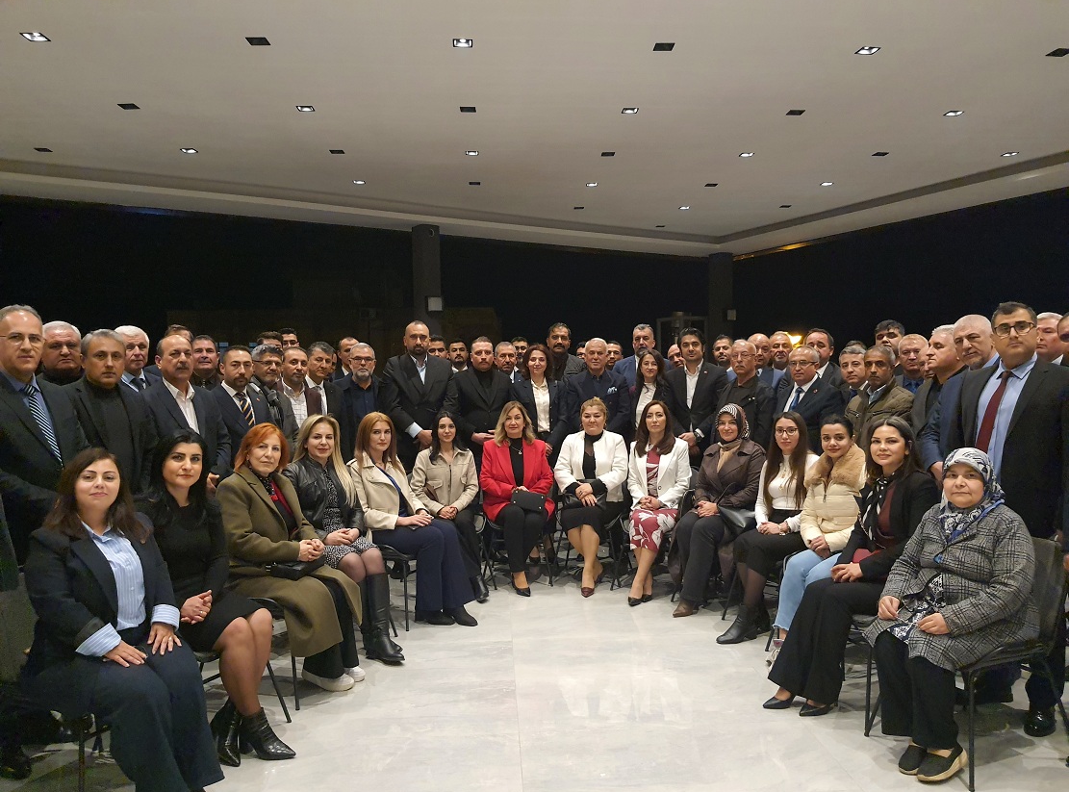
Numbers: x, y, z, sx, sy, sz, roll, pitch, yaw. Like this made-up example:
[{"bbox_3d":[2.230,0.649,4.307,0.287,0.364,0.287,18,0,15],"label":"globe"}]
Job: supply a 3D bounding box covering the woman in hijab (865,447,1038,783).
[{"bbox_3d":[1.625,0.785,3.070,0.730,1.180,0.560,-1,2,-37],"label":"woman in hijab"}]

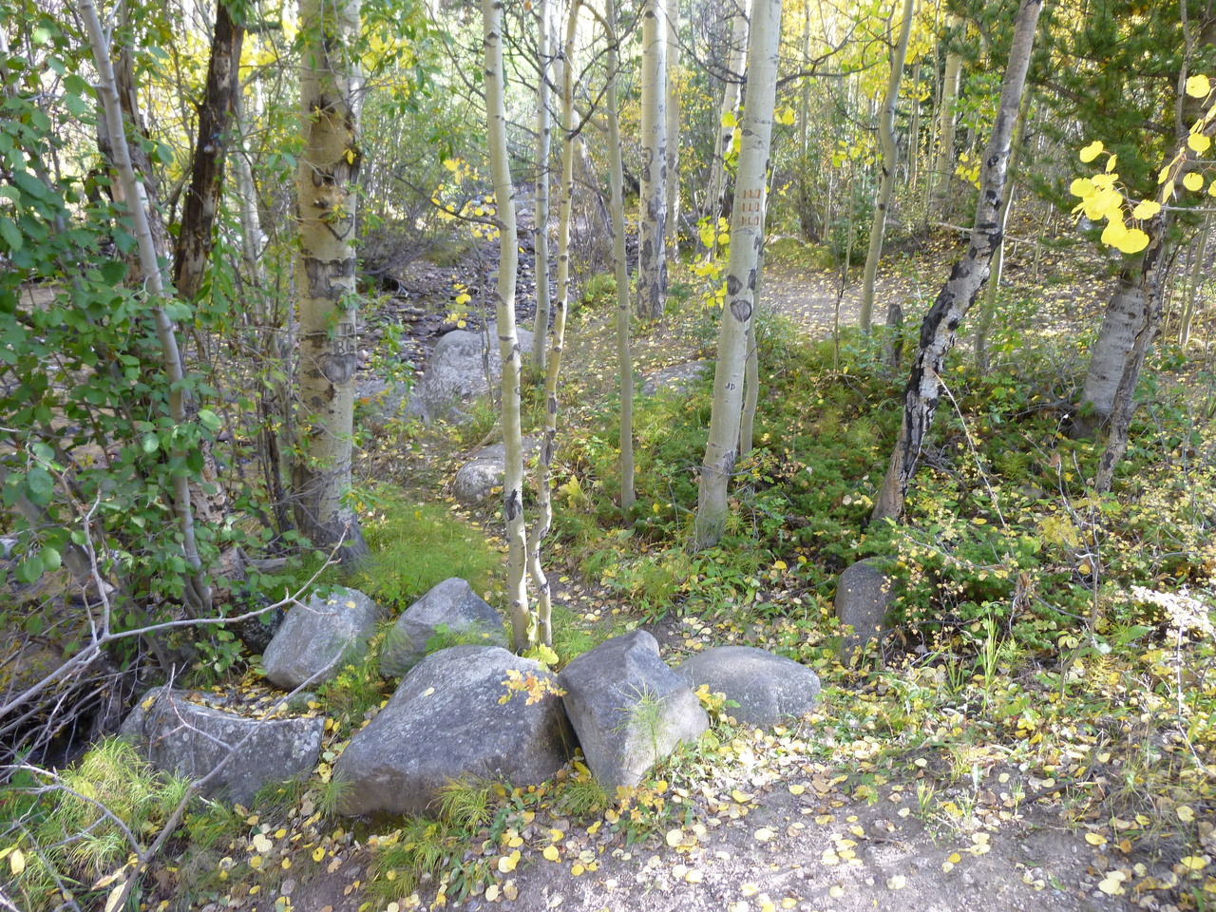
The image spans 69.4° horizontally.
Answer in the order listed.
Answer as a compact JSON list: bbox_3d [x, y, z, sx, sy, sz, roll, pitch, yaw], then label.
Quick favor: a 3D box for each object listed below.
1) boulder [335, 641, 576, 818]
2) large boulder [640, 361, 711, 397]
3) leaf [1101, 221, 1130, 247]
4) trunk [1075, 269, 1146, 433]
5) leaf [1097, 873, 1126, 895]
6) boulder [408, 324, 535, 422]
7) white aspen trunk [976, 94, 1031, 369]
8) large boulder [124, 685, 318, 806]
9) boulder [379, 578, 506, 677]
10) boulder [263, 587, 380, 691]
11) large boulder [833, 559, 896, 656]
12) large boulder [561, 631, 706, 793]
[{"bbox_3d":[-0.417,0.710,2.519,0.630,0.320,0.420,-3,17,-11],"label":"boulder"},{"bbox_3d":[0.526,-0.588,6.302,0.550,0.190,0.480,-4,18,-14],"label":"large boulder"},{"bbox_3d":[0.825,-0.361,1.430,0.044,0.043,0.012,9,17,28],"label":"leaf"},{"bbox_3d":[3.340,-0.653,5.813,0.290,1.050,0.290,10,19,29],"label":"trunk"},{"bbox_3d":[1.153,0.980,2.011,0.056,0.014,0.056,1,17,0],"label":"leaf"},{"bbox_3d":[-1.020,-0.624,6.659,0.860,0.600,0.700,0,17,0],"label":"boulder"},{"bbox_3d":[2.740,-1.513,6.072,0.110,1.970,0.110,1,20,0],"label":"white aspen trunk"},{"bbox_3d":[-1.120,0.826,2.616,0.540,0.290,0.270,-1,17,-5],"label":"large boulder"},{"bbox_3d":[-0.561,0.547,3.066,0.420,0.290,0.330,3,17,8],"label":"boulder"},{"bbox_3d":[-0.966,0.577,3.055,0.380,0.290,0.330,-4,18,-14],"label":"boulder"},{"bbox_3d":[0.965,0.538,3.249,0.225,0.310,0.220,4,18,14],"label":"large boulder"},{"bbox_3d":[0.077,0.730,2.607,0.370,0.340,0.360,-6,18,-19],"label":"large boulder"}]

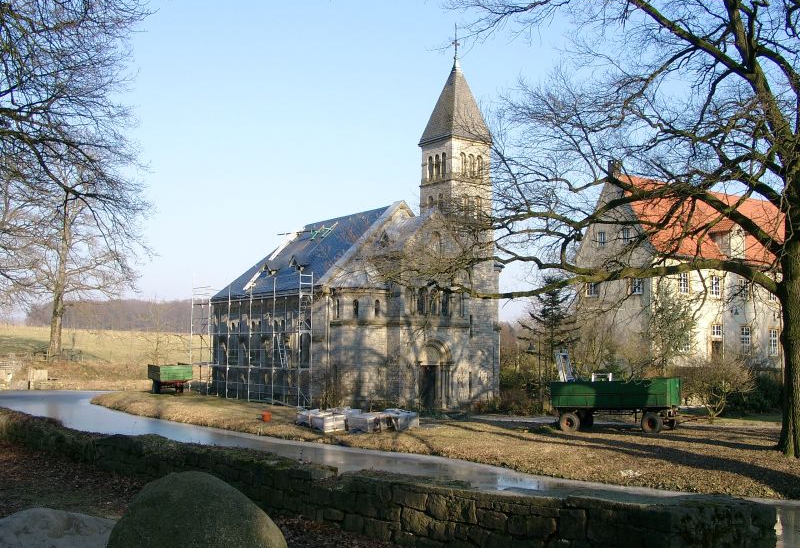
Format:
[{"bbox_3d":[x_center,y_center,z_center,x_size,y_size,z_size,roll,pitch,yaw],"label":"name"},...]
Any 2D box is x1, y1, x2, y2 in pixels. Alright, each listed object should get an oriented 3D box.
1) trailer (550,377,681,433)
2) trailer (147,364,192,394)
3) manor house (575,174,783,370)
[{"bbox_3d":[8.453,5.148,34.358,4.502,1.947,1.998,-5,-7,29],"label":"trailer"},{"bbox_3d":[-15.820,7.199,60.260,2.078,1.895,4.450,3,-6,-26],"label":"trailer"},{"bbox_3d":[25.611,0.631,75.732,21.450,15.421,7.722,4,-6,-34],"label":"manor house"}]

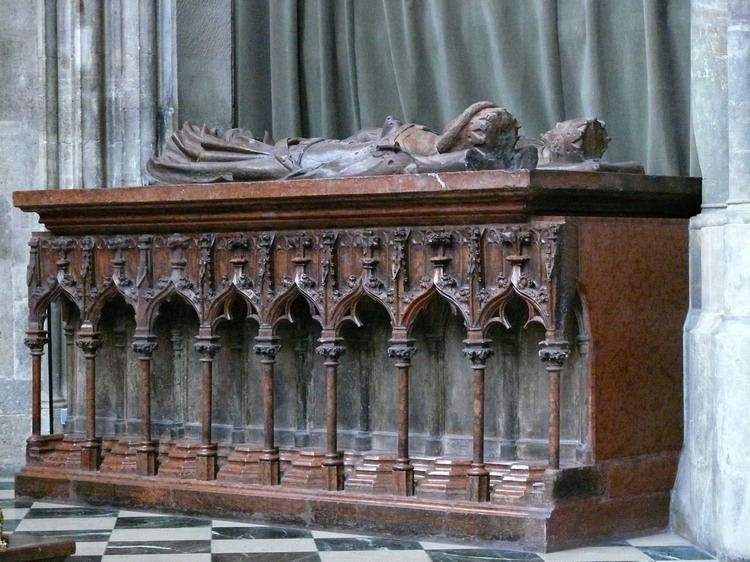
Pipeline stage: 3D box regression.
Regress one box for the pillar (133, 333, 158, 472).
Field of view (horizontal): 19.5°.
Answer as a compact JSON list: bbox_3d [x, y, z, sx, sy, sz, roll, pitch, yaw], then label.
[{"bbox_3d":[-1.026,0.551,9.825,0.111,0.627,0.111,0,0,0],"label":"pillar"}]

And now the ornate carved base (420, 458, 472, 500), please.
[{"bbox_3d":[0.278,0.782,8.595,0.288,0.152,0.148,0,0,41],"label":"ornate carved base"}]

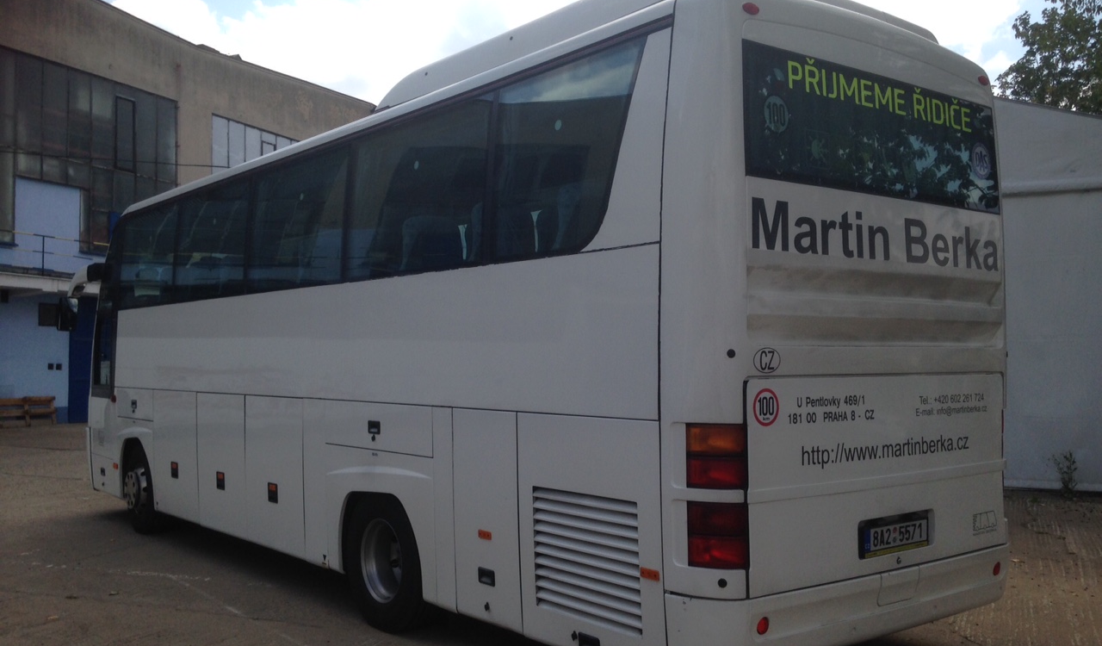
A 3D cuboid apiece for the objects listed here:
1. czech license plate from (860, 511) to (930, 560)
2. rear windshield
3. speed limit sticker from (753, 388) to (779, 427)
[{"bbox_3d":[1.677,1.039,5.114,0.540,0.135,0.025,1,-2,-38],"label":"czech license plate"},{"bbox_3d":[1.625,-0.904,5.131,2.060,0.600,0.060,1,-5,-38],"label":"rear windshield"},{"bbox_3d":[0.922,0.362,4.490,0.162,0.160,0.010,1,-2,-38],"label":"speed limit sticker"}]

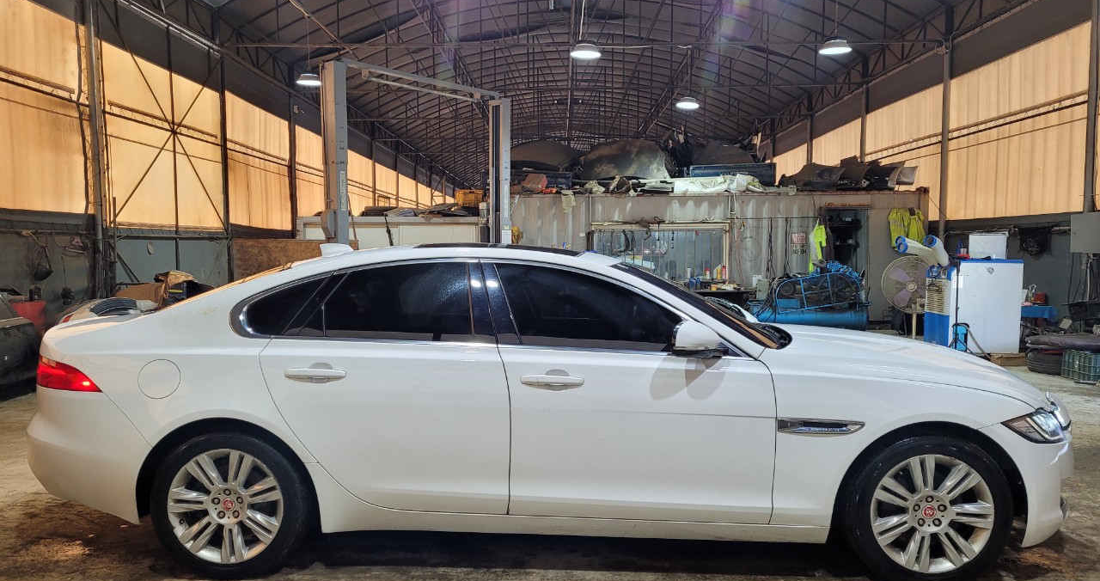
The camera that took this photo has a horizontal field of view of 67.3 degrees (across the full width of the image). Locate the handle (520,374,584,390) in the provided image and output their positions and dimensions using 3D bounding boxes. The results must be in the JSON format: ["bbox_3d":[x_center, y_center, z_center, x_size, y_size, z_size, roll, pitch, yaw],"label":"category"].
[{"bbox_3d":[0.011,0.372,3.417,0.267,0.058,0.055,0,3,2],"label":"handle"}]

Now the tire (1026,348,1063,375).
[{"bbox_3d":[5.862,0.811,9.475,0.660,0.220,0.660,2,3,32],"label":"tire"}]

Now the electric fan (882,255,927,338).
[{"bbox_3d":[5.131,0.140,11.735,0.840,1.270,0.500,2,4,30],"label":"electric fan"}]

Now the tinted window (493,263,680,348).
[{"bbox_3d":[0.215,0.064,3.555,0.940,0.390,0.070,0,-20,2],"label":"tinted window"}]

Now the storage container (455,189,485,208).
[{"bbox_3d":[-1.650,-1.880,16.968,0.540,0.380,0.450,-1,3,-14],"label":"storage container"}]

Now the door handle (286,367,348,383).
[{"bbox_3d":[-0.987,0.358,3.473,0.262,0.060,0.050,0,3,2],"label":"door handle"}]

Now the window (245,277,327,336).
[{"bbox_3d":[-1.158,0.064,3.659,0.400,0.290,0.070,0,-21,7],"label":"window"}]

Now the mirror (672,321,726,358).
[{"bbox_3d":[0.603,0.195,3.407,0.200,0.145,0.230,0,3,2],"label":"mirror"}]

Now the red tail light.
[{"bbox_3d":[-2.114,0.360,3.686,0.360,0.145,0.260,0,3,2],"label":"red tail light"}]

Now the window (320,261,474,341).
[{"bbox_3d":[-0.662,0.049,3.581,0.650,0.370,0.050,0,-21,2],"label":"window"}]

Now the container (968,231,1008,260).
[{"bbox_3d":[5.564,-0.568,10.500,0.430,0.355,0.360,1,3,28],"label":"container"}]

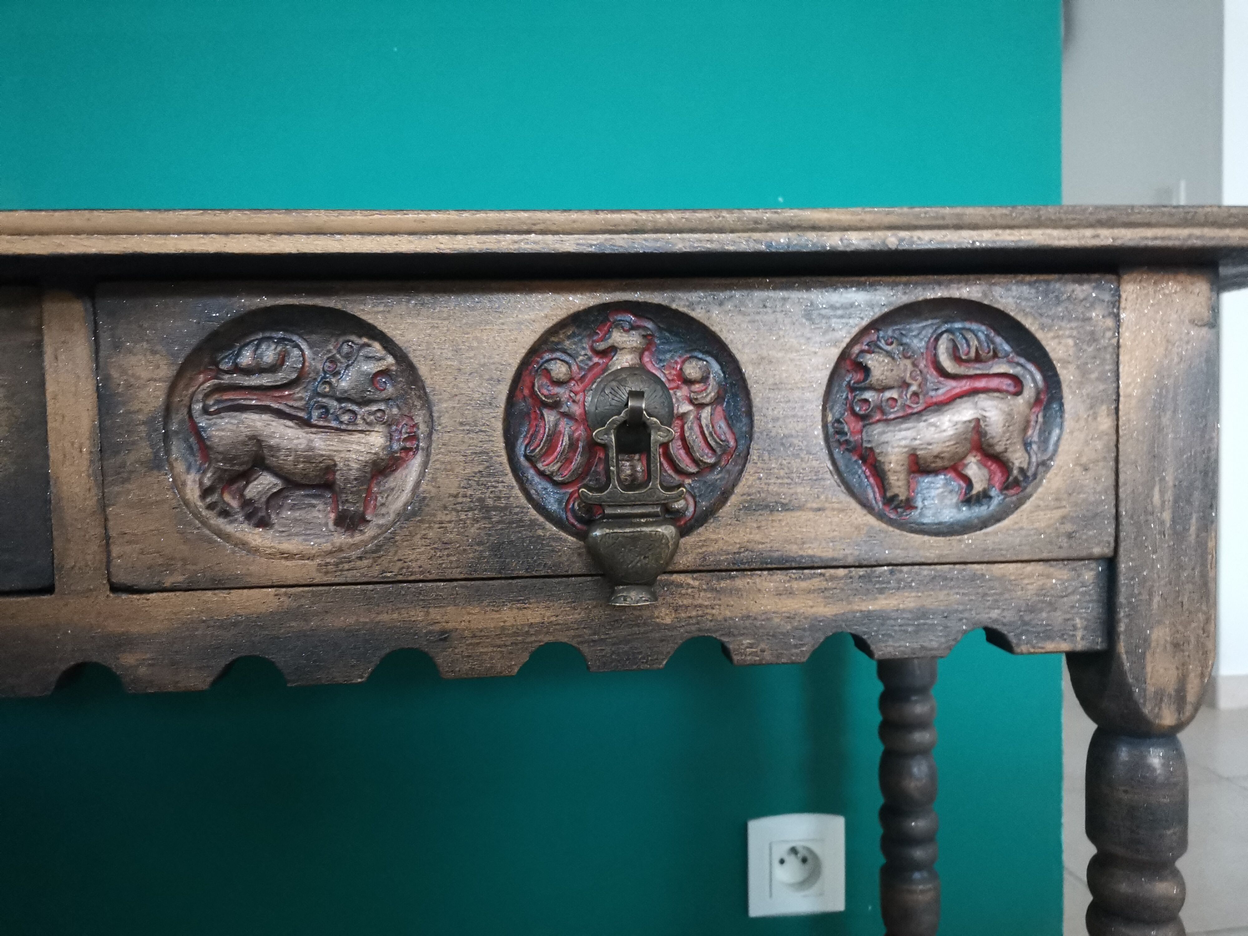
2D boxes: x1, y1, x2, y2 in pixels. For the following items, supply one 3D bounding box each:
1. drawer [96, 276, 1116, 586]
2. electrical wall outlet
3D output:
[{"bbox_3d":[-0.008,-0.023,0.511,0.403,0.117,0.280,-1,3,-4],"label":"drawer"},{"bbox_3d":[0.141,0.324,0.772,0.080,0.084,0.012,-1,3,-4],"label":"electrical wall outlet"}]

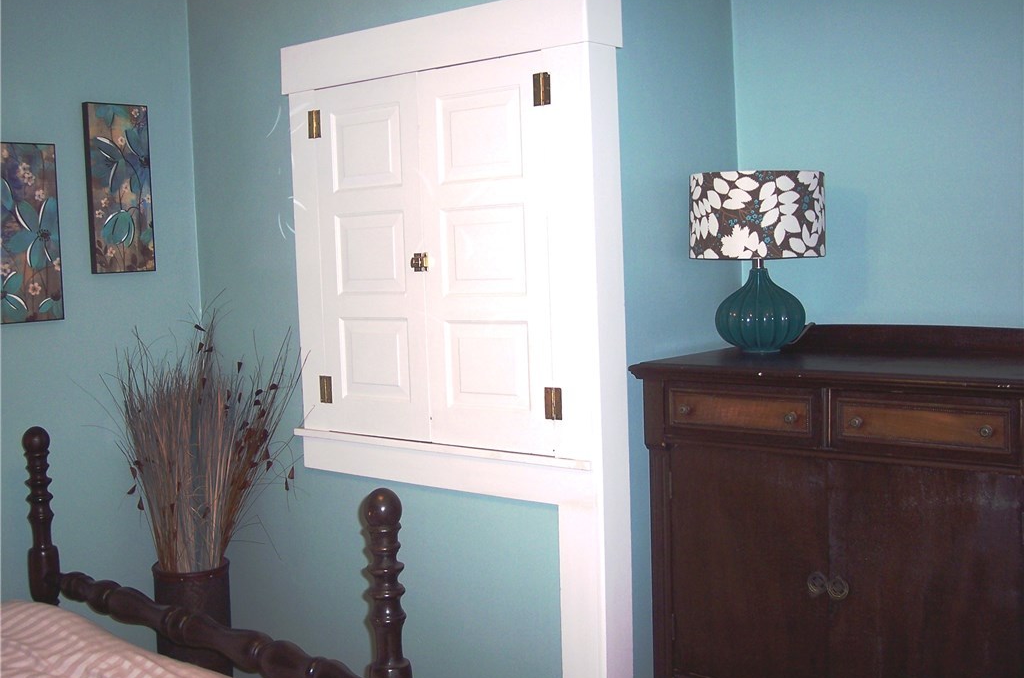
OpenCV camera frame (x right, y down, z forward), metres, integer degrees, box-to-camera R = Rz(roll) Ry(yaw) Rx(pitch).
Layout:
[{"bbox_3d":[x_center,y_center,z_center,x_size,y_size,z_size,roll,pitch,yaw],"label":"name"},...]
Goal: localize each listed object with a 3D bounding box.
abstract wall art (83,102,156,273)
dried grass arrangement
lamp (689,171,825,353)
[{"bbox_3d":[-1.167,-0.446,3.435,0.030,0.495,0.196,2,6,39],"label":"abstract wall art"},{"bbox_3d":[-0.890,0.308,3.360,0.540,0.788,0.480,-3,4,-16],"label":"dried grass arrangement"},{"bbox_3d":[0.634,-0.191,2.964,0.336,0.447,0.336,2,6,39],"label":"lamp"}]

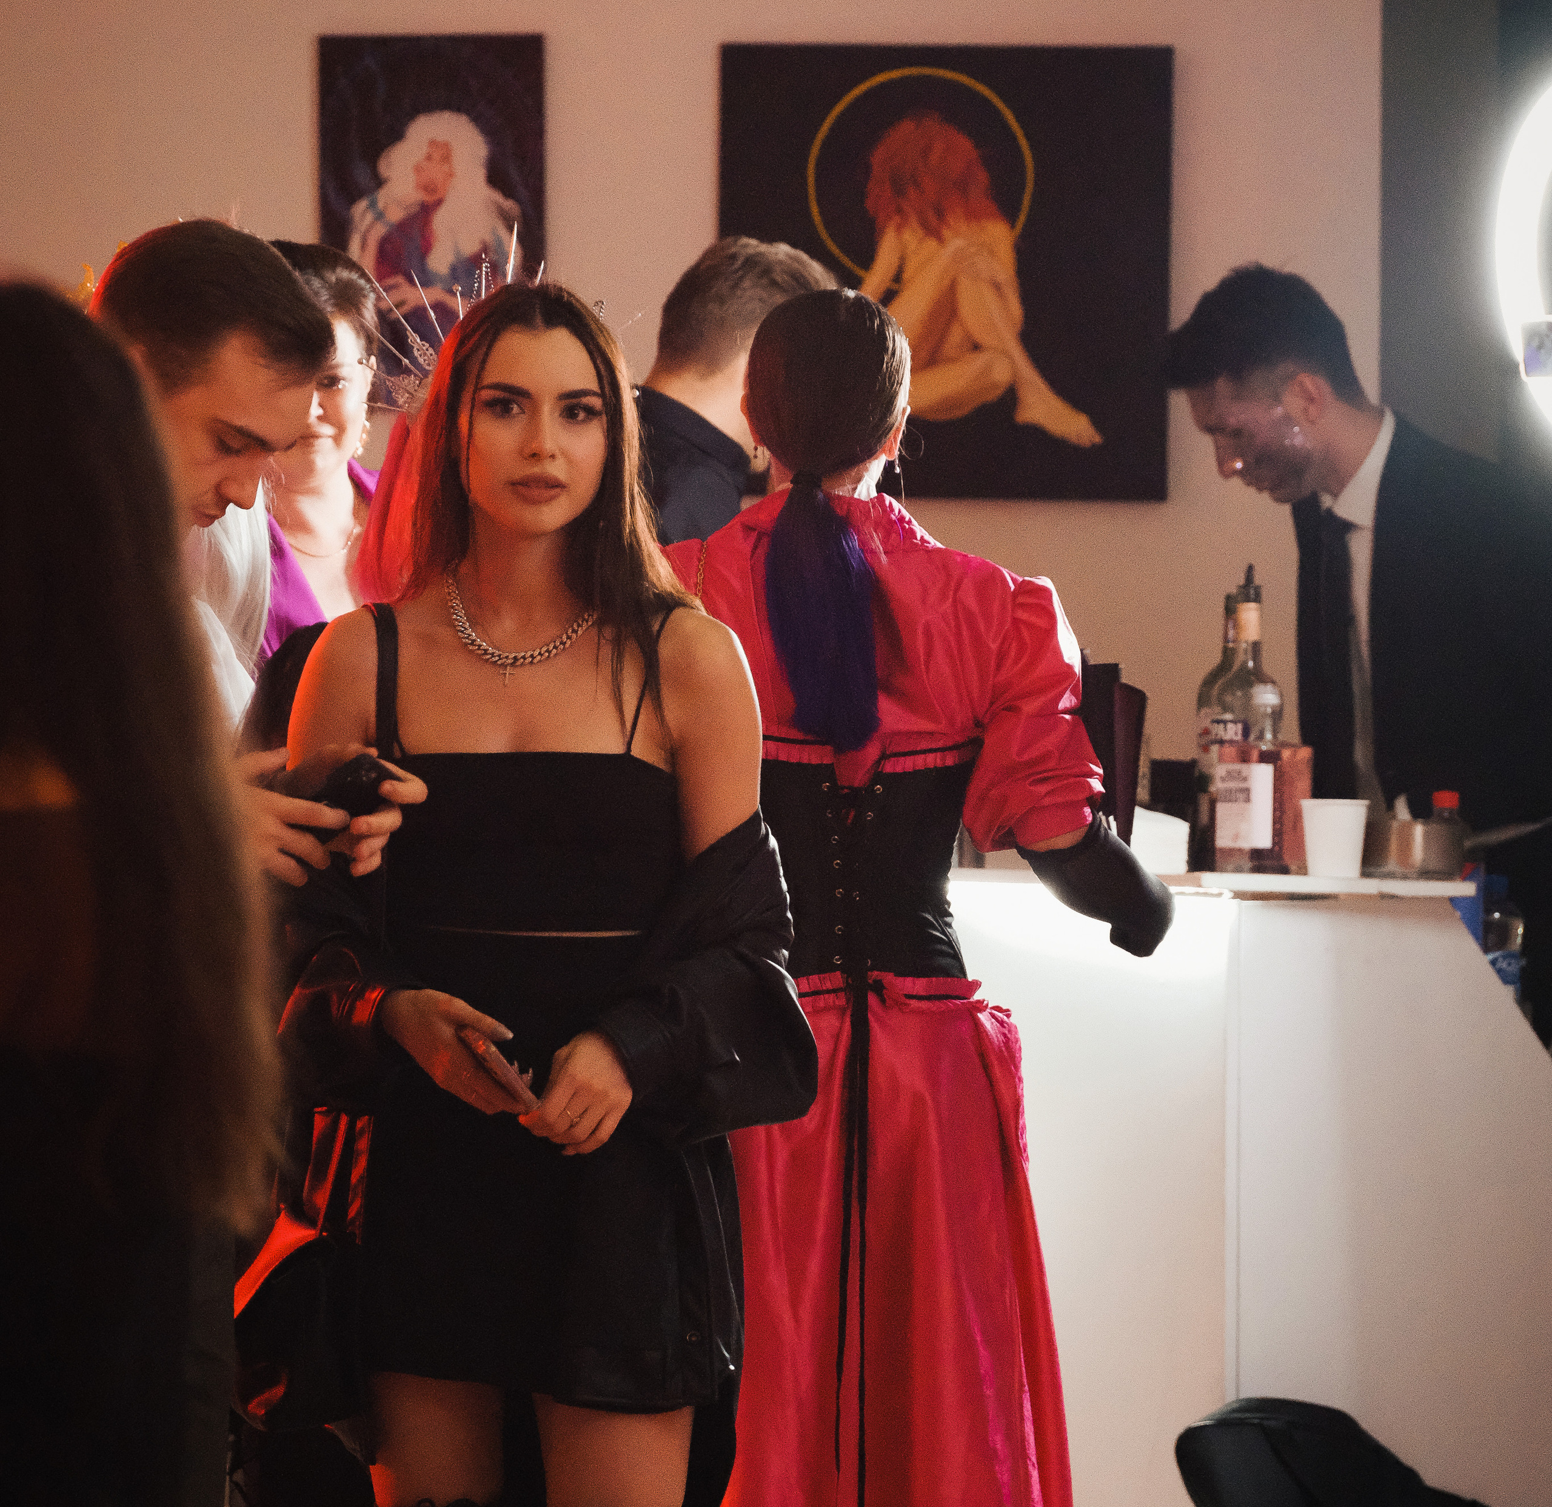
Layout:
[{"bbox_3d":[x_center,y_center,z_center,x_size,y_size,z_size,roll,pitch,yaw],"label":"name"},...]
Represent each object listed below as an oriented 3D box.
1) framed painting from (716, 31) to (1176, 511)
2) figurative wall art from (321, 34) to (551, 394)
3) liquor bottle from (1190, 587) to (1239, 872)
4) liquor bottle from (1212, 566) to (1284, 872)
[{"bbox_3d":[0.225,-0.638,17.000,0.603,0.605,0.027,0,1,0],"label":"framed painting"},{"bbox_3d":[-0.457,-0.711,17.000,0.300,0.488,0.025,0,1,0],"label":"figurative wall art"},{"bbox_3d":[0.543,-0.027,15.150,0.085,0.328,0.085,0,1,0],"label":"liquor bottle"},{"bbox_3d":[0.557,-0.041,15.100,0.085,0.362,0.085,0,1,0],"label":"liquor bottle"}]

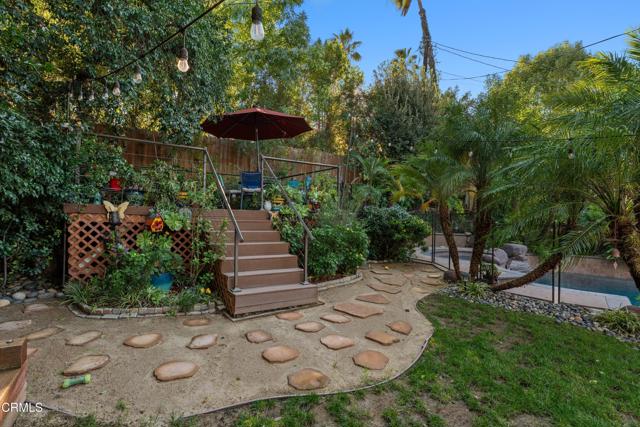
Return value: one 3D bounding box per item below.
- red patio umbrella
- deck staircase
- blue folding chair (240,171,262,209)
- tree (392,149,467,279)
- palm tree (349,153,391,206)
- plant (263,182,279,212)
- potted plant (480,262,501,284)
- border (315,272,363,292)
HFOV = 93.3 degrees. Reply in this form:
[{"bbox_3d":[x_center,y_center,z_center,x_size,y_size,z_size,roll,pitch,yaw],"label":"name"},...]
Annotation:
[{"bbox_3d":[-1.505,-1.287,7.120,2.640,2.503,2.640,1,-1,0],"label":"red patio umbrella"},{"bbox_3d":[-1.015,0.606,4.805,1.200,1.339,1.753,1,-1,-33],"label":"deck staircase"},{"bbox_3d":[-1.552,-0.486,6.858,0.520,0.891,0.550,1,-1,-9],"label":"blue folding chair"},{"bbox_3d":[2.284,0.001,6.099,1.550,2.678,1.500,1,-1,0],"label":"tree"},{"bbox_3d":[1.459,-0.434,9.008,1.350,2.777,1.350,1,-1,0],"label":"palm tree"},{"bbox_3d":[-1.004,-0.325,6.105,0.350,0.603,0.350,1,-1,0],"label":"plant"},{"bbox_3d":[3.364,1.152,5.886,0.360,0.420,0.360,1,-1,0],"label":"potted plant"},{"bbox_3d":[0.388,1.251,5.578,0.250,0.120,1.313,0,-1,40],"label":"border"}]

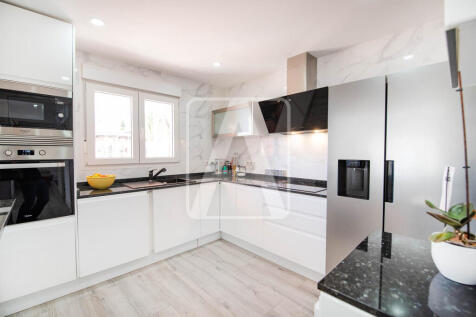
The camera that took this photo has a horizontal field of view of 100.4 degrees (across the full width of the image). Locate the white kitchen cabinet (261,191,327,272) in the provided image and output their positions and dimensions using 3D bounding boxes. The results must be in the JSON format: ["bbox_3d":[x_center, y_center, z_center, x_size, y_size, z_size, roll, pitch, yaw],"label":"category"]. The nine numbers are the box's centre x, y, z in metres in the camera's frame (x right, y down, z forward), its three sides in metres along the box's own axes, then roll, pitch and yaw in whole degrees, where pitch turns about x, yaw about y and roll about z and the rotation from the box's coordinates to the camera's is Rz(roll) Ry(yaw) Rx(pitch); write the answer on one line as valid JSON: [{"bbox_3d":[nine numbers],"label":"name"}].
[{"bbox_3d":[0.742,0.699,2.253,0.716,0.699,0.580,1,1,44],"label":"white kitchen cabinet"}]

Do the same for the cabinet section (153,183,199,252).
[{"bbox_3d":[-0.896,0.686,2.568,0.586,0.699,0.580,-1,1,-42],"label":"cabinet section"}]

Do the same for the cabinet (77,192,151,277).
[{"bbox_3d":[-1.379,0.697,2.136,0.580,0.715,0.605,0,0,45],"label":"cabinet"}]

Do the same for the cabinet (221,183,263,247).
[{"bbox_3d":[0.225,0.688,2.744,0.709,0.699,0.580,1,1,44],"label":"cabinet"}]

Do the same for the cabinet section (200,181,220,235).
[{"bbox_3d":[-0.552,0.682,2.878,0.341,0.699,0.580,-1,1,-42],"label":"cabinet section"}]

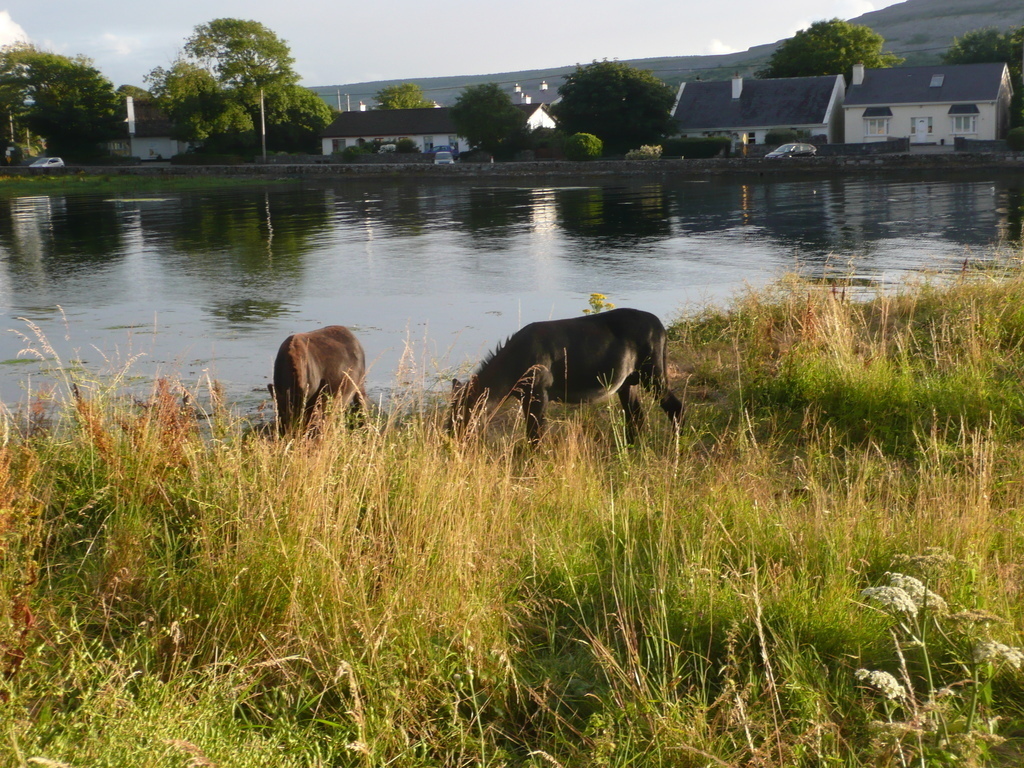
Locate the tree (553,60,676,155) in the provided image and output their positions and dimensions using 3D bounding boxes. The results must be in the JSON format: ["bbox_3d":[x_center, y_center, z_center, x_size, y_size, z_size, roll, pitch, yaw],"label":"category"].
[{"bbox_3d":[8.593,-23.055,124.000,10.000,8.200,9.300,-1,10,4],"label":"tree"}]

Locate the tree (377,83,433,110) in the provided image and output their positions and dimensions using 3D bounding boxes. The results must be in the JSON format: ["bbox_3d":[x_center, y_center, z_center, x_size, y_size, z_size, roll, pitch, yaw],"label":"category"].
[{"bbox_3d":[-12.104,-29.618,165.000,6.800,8.100,6.400,-3,10,-4],"label":"tree"}]

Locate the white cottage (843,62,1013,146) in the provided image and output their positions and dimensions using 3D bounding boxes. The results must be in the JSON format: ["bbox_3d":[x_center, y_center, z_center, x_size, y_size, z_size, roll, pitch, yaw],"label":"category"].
[{"bbox_3d":[34.000,-22.855,120.645,12.190,6.650,7.770,3,11,28],"label":"white cottage"}]

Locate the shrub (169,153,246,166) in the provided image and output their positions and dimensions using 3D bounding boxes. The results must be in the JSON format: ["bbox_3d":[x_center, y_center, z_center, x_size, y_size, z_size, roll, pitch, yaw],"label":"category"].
[{"bbox_3d":[-28.204,-20.701,137.000,7.300,1.400,1.600,2,10,20],"label":"shrub"}]

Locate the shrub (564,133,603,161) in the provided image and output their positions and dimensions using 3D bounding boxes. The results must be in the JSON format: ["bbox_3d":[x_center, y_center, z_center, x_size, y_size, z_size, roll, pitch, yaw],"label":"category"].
[{"bbox_3d":[5.849,-19.347,121.000,3.100,2.400,3.000,-1,9,3],"label":"shrub"}]

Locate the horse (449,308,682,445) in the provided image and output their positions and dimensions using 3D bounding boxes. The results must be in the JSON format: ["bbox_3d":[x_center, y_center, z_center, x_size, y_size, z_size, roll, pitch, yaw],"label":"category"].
[{"bbox_3d":[0.416,0.027,11.300,1.750,1.130,0.500,-4,10,-18],"label":"horse"}]

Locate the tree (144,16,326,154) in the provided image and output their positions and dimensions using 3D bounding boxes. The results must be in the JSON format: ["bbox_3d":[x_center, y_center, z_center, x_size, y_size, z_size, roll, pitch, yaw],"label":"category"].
[{"bbox_3d":[-26.442,-28.569,143.000,17.200,13.600,14.000,-4,10,-10],"label":"tree"}]

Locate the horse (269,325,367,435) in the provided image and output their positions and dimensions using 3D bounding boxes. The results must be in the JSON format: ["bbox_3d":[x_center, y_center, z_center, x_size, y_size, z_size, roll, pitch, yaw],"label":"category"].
[{"bbox_3d":[-1.539,0.107,11.700,0.500,1.100,1.500,1,10,13],"label":"horse"}]

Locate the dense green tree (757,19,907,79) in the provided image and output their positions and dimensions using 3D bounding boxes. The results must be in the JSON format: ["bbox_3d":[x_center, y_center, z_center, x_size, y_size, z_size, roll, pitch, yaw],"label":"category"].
[{"bbox_3d":[29.193,-27.722,136.000,13.200,11.500,12.000,1,10,12],"label":"dense green tree"}]

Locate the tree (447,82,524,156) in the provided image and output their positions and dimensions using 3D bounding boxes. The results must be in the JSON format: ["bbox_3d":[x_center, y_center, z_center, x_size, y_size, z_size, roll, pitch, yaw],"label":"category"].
[{"bbox_3d":[-2.071,-22.184,125.000,6.400,6.700,6.200,-1,9,1],"label":"tree"}]

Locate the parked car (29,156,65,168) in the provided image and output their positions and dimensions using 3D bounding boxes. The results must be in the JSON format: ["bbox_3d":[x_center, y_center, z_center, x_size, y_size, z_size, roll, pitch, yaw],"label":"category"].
[{"bbox_3d":[-48.729,-23.002,155.000,1.700,1.460,4.000,3,11,27],"label":"parked car"}]

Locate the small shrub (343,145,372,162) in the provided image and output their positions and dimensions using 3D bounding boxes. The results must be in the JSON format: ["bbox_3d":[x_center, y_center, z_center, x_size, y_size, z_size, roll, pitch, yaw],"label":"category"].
[{"bbox_3d":[-13.684,-20.415,131.000,2.600,1.750,2.200,-3,10,-6],"label":"small shrub"}]

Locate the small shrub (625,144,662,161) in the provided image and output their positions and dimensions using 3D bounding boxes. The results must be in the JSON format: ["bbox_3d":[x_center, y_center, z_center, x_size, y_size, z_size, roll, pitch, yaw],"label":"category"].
[{"bbox_3d":[10.669,-18.701,120.000,3.000,1.500,2.200,2,10,18],"label":"small shrub"}]

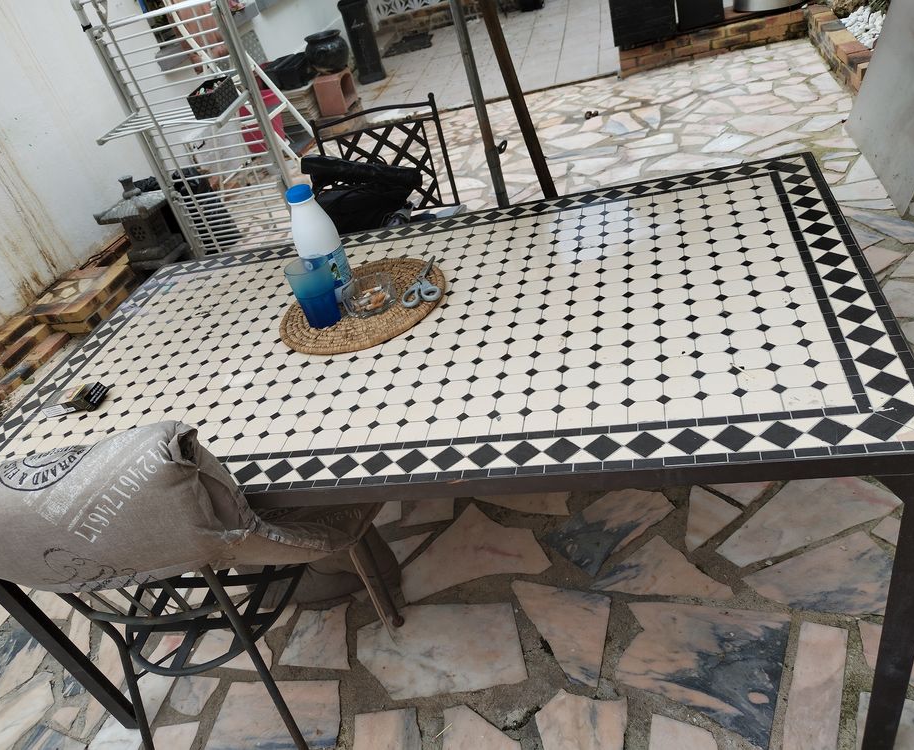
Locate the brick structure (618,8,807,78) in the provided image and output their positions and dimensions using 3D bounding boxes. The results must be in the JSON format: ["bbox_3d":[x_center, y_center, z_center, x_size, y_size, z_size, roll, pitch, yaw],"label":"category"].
[{"bbox_3d":[1.626,-2.192,4.837,1.120,0.190,0.420,-5,36,19],"label":"brick structure"}]

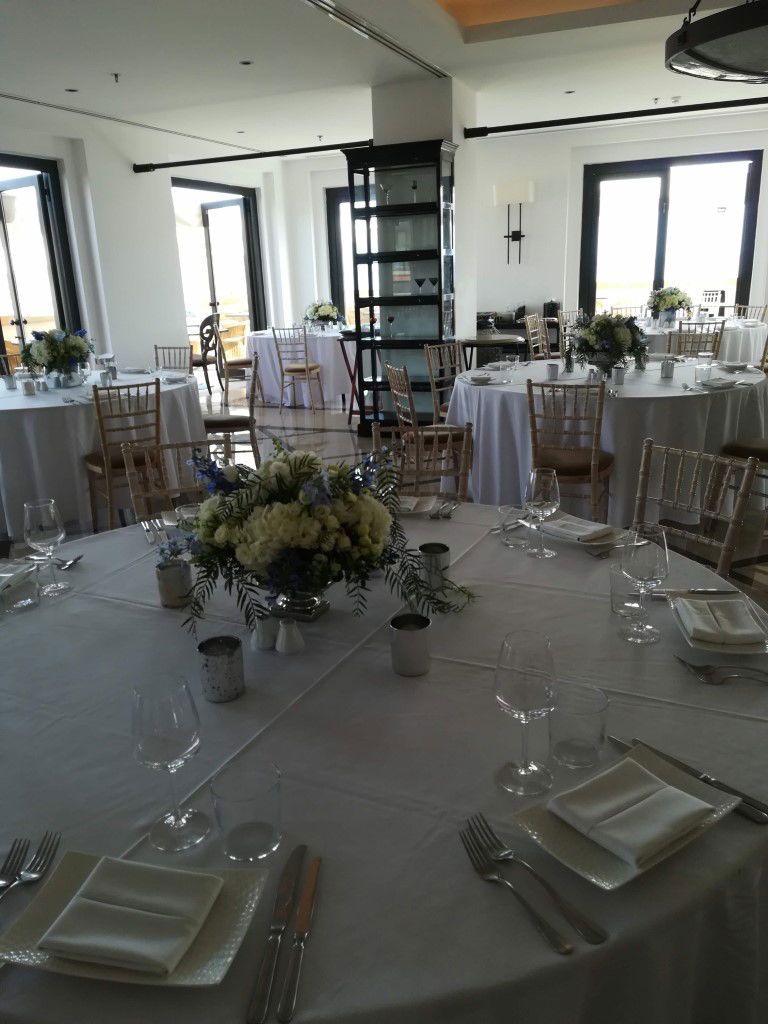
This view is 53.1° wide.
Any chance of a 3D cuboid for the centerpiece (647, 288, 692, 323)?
[{"bbox_3d":[3.031,-2.160,8.127,0.460,0.390,0.460,6,19,23],"label":"centerpiece"}]

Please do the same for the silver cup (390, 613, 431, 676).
[{"bbox_3d":[0.049,0.240,1.388,0.071,0.092,0.071,-2,17,1],"label":"silver cup"}]

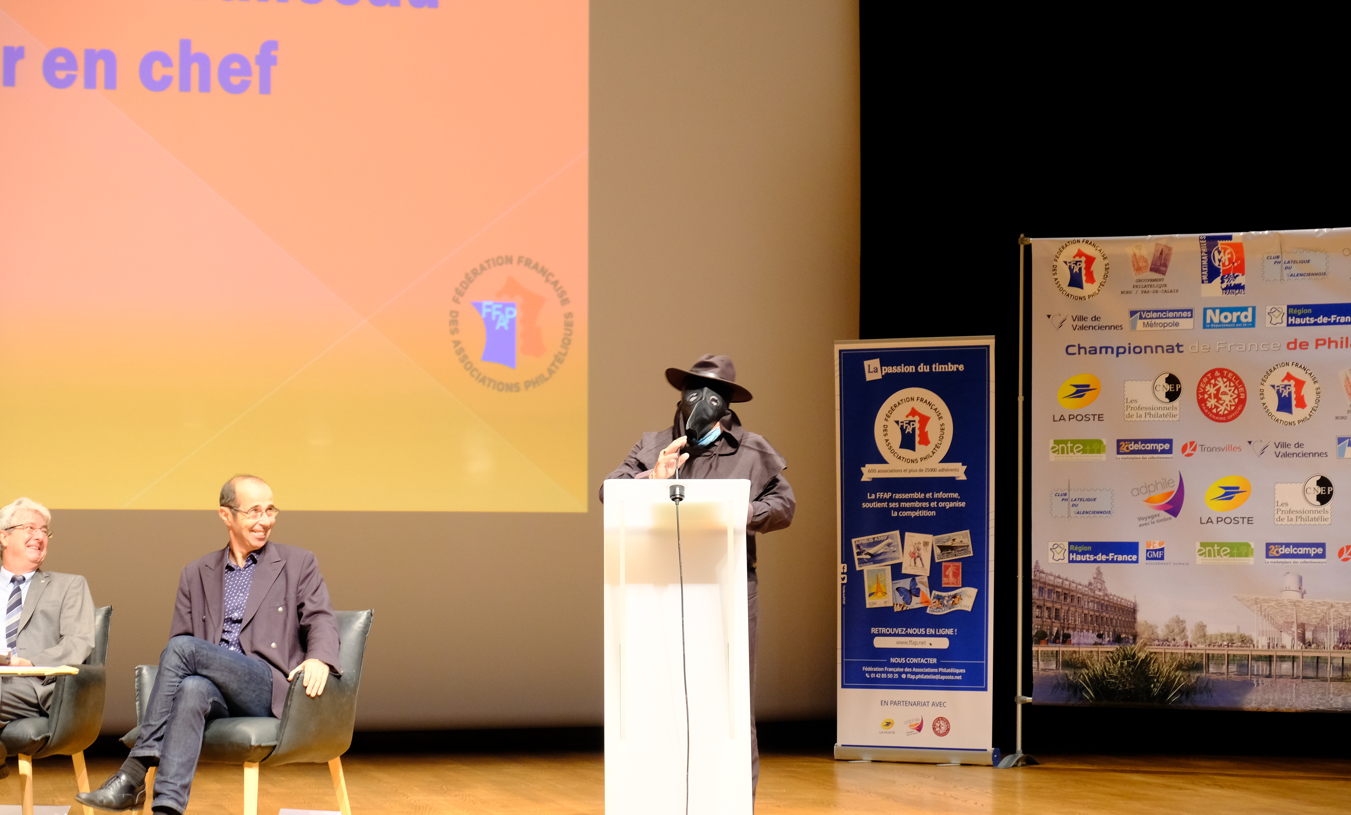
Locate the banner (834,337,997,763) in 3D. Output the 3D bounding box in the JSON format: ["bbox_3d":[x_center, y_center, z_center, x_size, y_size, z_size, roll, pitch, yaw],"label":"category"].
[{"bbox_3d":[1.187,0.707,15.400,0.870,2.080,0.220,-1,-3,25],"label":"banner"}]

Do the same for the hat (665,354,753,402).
[{"bbox_3d":[0.127,-0.120,10.580,0.310,0.125,0.340,16,-8,11],"label":"hat"}]

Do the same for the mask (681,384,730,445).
[{"bbox_3d":[0.098,0.027,10.480,0.165,0.200,0.200,12,-4,14],"label":"mask"}]

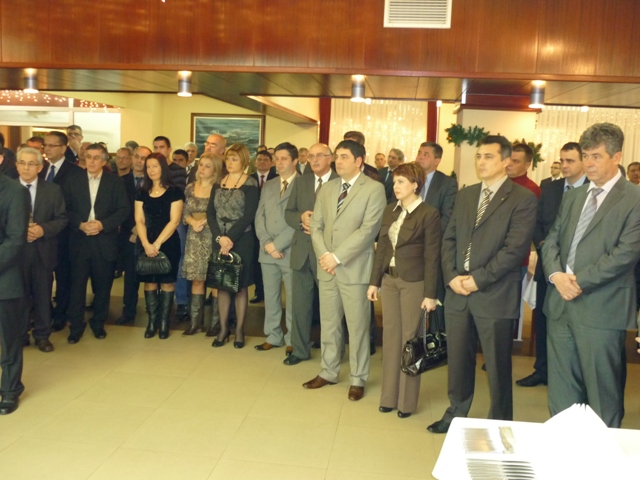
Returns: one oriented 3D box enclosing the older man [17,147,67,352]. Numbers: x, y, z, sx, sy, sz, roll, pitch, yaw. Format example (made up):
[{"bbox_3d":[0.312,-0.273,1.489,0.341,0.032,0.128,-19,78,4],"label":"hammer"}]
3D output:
[{"bbox_3d":[-2.427,0.062,5.152,0.560,1.686,0.380,0,7,-21],"label":"older man"}]

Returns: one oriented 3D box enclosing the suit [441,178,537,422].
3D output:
[{"bbox_3d":[1.003,0.386,3.768,0.360,1.525,0.550,-3,9,-42],"label":"suit"}]

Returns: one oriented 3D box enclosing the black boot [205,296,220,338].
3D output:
[{"bbox_3d":[-0.985,0.703,5.796,0.260,0.380,0.110,-4,9,-42],"label":"black boot"}]

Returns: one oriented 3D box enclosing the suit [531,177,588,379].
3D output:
[{"bbox_3d":[1.886,0.310,4.757,0.330,1.530,0.540,-3,9,-40],"label":"suit"}]

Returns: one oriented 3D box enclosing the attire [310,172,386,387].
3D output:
[{"bbox_3d":[0.188,0.296,4.428,0.560,1.510,0.340,6,8,29],"label":"attire"}]

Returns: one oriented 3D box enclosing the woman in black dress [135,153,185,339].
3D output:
[{"bbox_3d":[-1.478,0.044,5.646,0.450,1.693,0.340,2,7,-5],"label":"woman in black dress"}]

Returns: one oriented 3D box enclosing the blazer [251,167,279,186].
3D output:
[{"bbox_3d":[-0.654,-0.438,7.135,0.520,0.780,0.290,4,7,14],"label":"blazer"}]

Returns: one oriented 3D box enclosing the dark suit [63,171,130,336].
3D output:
[{"bbox_3d":[-2.038,0.120,5.574,0.590,1.520,0.340,2,7,-6],"label":"dark suit"}]

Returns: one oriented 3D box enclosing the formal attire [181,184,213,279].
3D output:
[{"bbox_3d":[-1.105,-0.068,5.759,0.430,0.950,0.280,7,8,35],"label":"formal attire"}]

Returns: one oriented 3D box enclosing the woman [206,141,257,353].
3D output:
[{"bbox_3d":[-0.780,0.052,5.449,0.480,1.800,0.370,5,8,17],"label":"woman"}]

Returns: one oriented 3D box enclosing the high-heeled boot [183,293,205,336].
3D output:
[{"bbox_3d":[-1.197,0.703,5.791,0.110,0.378,0.250,8,8,38],"label":"high-heeled boot"}]

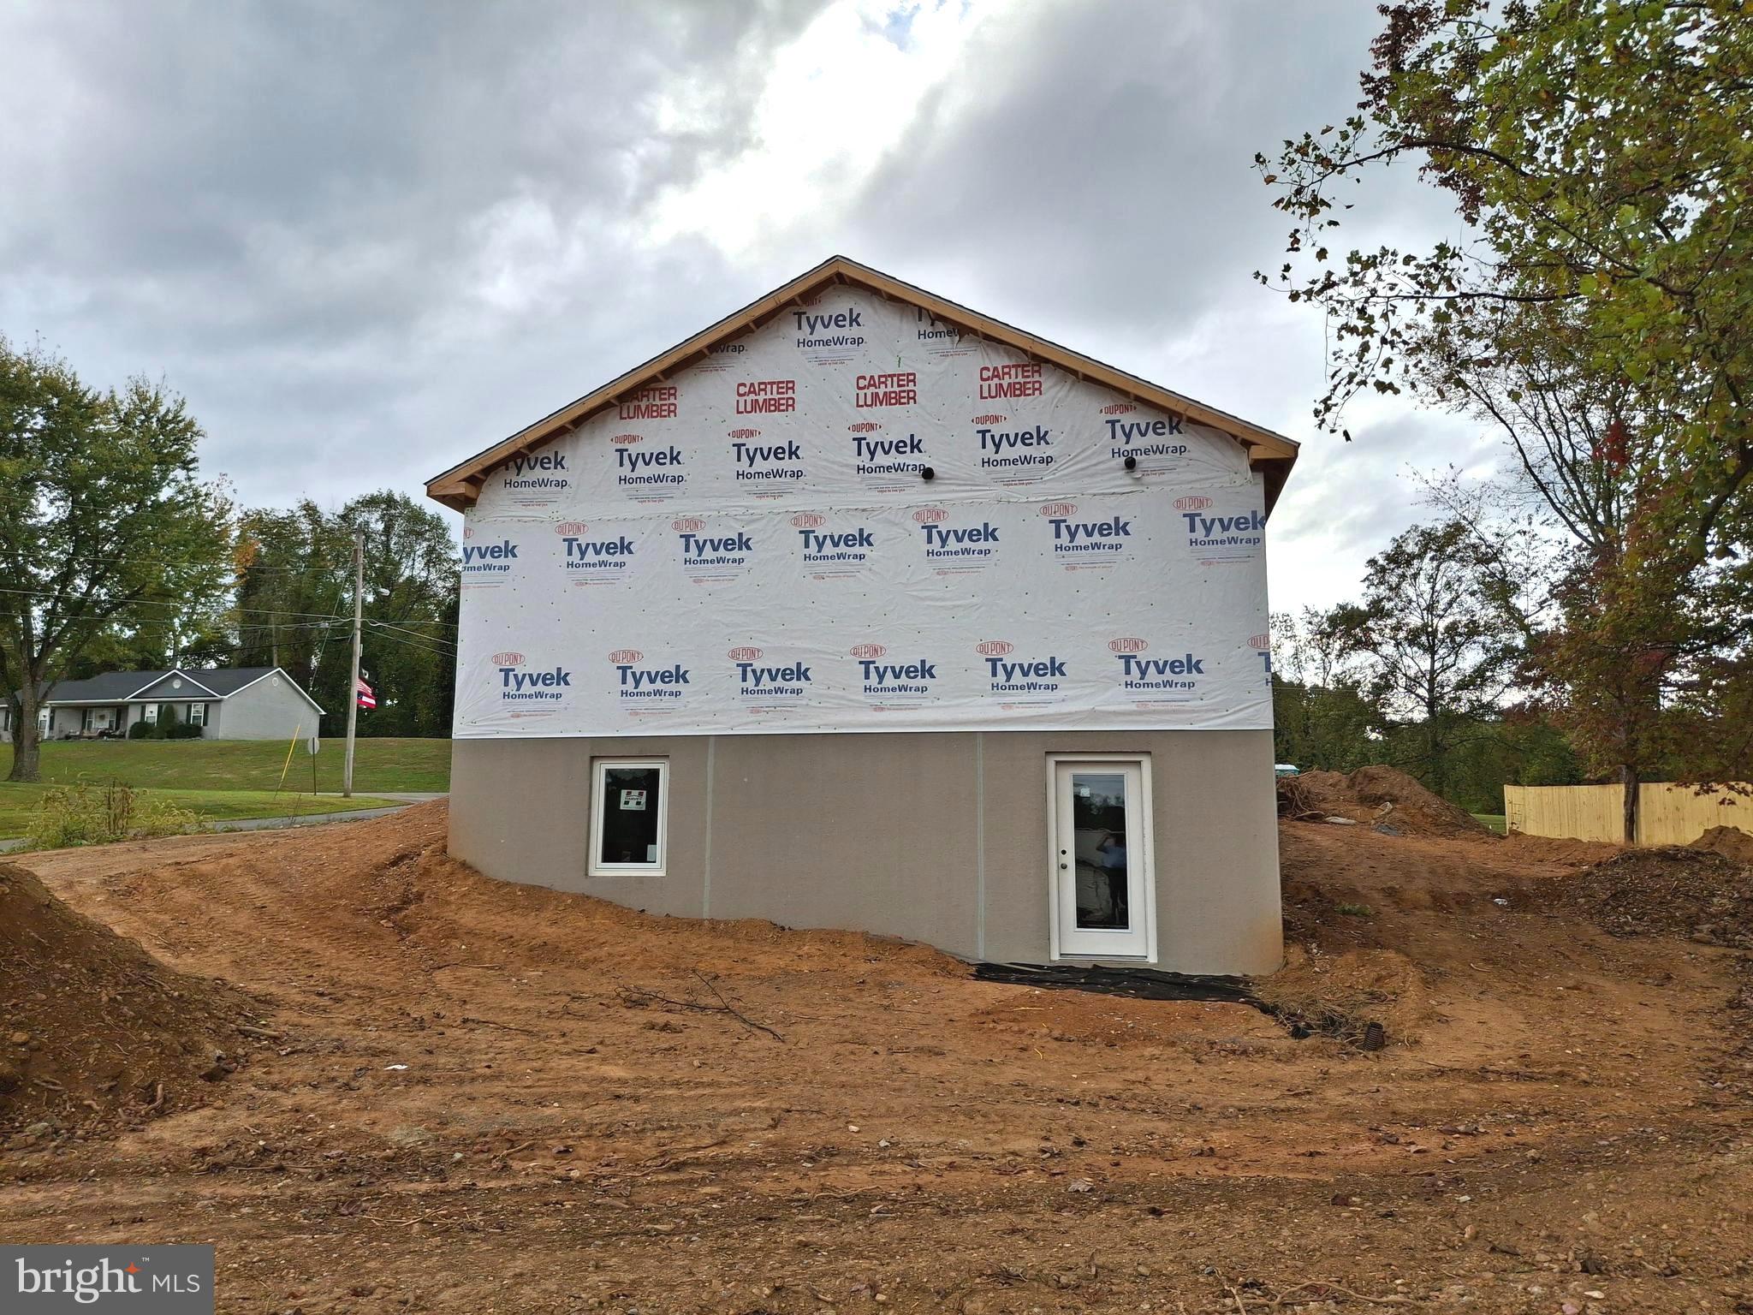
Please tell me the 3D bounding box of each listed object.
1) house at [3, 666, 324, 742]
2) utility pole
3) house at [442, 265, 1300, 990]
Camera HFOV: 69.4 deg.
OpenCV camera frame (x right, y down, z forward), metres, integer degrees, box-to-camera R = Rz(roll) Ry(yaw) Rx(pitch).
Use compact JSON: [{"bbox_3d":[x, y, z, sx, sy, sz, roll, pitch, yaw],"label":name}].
[{"bbox_3d":[-47.161,3.393,82.839,18.000,5.092,10.022,-1,-8,10],"label":"house"},{"bbox_3d":[-20.363,0.165,49.432,0.280,10.572,0.280,-1,-8,9],"label":"utility pole"},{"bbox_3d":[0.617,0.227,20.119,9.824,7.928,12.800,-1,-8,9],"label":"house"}]

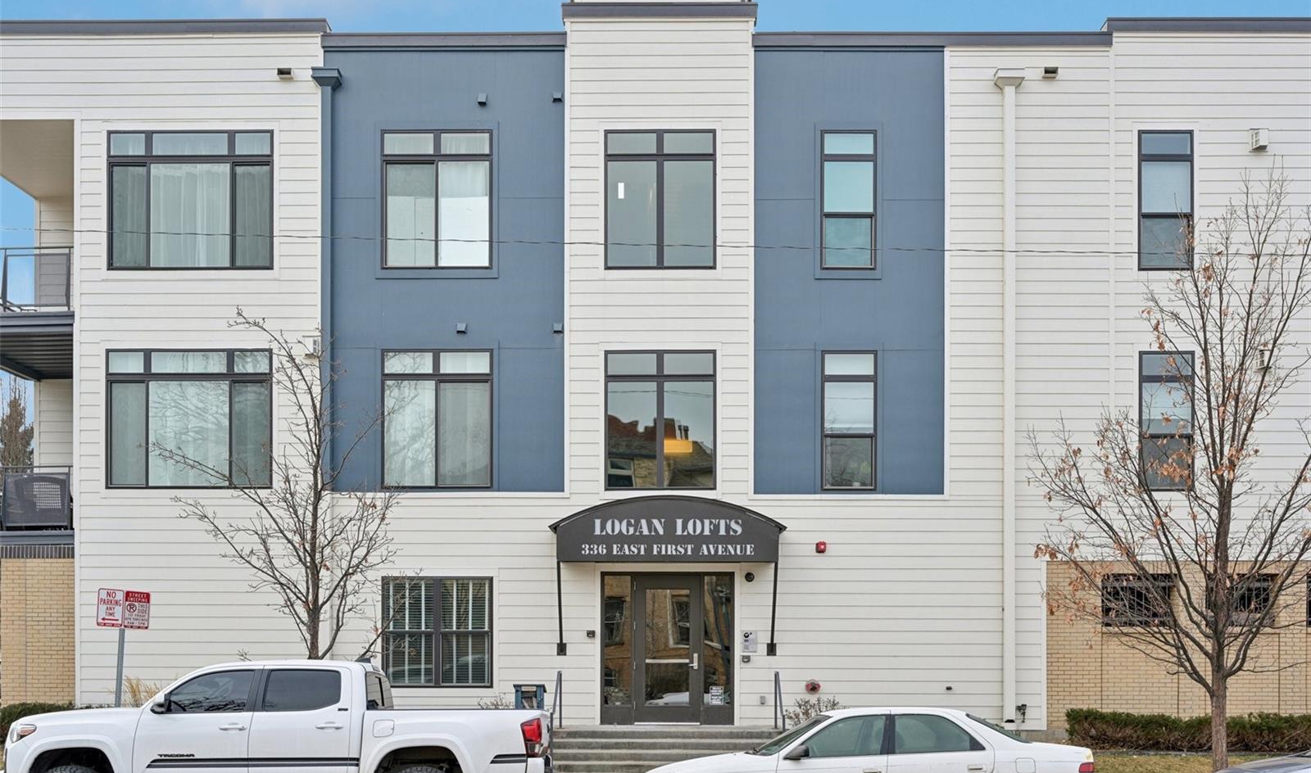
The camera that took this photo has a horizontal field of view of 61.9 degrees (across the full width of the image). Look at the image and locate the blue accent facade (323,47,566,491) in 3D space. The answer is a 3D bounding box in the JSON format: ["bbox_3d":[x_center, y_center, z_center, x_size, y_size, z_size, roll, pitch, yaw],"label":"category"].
[{"bbox_3d":[-3.406,-1.898,17.650,3.915,7.188,0.200,0,0,0],"label":"blue accent facade"}]

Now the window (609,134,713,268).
[{"bbox_3d":[0.085,-3.007,17.650,1.809,2.258,0.130,0,0,0],"label":"window"}]

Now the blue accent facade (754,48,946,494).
[{"bbox_3d":[3.141,-1.861,17.650,3.071,7.196,0.200,0,0,0],"label":"blue accent facade"}]

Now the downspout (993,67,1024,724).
[{"bbox_3d":[5.690,0.170,17.540,0.440,10.500,0.220,0,0,0],"label":"downspout"}]

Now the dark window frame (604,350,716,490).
[{"bbox_3d":[0.084,0.550,17.650,1.784,2.225,0.130,0,0,0],"label":"dark window frame"}]

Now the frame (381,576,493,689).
[{"bbox_3d":[-3.526,3.970,17.650,1.771,1.787,0.130,0,0,0],"label":"frame"}]

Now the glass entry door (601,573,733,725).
[{"bbox_3d":[0.203,4.235,17.650,2.144,2.448,0.150,0,0,0],"label":"glass entry door"}]

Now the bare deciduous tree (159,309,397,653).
[{"bbox_3d":[-5.480,2.150,16.000,3.500,6.400,3.000,0,0,0],"label":"bare deciduous tree"}]

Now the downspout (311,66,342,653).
[{"bbox_3d":[-5.270,0.120,17.540,0.440,10.400,0.220,0,0,0],"label":"downspout"}]

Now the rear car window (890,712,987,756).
[{"bbox_3d":[2.765,3.405,10.700,0.930,0.410,0.100,0,-9,0],"label":"rear car window"}]

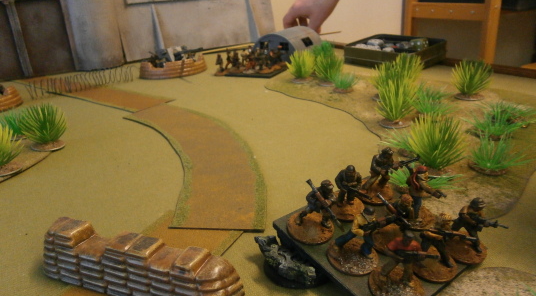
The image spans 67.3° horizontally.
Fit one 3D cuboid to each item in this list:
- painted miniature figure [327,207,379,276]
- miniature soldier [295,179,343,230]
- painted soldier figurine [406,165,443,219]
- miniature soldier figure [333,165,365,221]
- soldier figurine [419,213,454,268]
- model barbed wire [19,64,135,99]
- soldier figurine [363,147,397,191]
[{"bbox_3d":[0.043,0.041,0.194,0.026,0.030,0.025,-2,30,-4],"label":"painted miniature figure"},{"bbox_3d":[0.026,0.029,0.209,0.024,0.028,0.016,13,32,22],"label":"miniature soldier"},{"bbox_3d":[0.083,0.023,0.214,0.021,0.033,0.015,15,33,24],"label":"painted soldier figurine"},{"bbox_3d":[0.046,0.022,0.228,0.022,0.028,0.022,-6,30,-10],"label":"miniature soldier figure"},{"bbox_3d":[0.079,0.043,0.190,0.023,0.028,0.016,13,32,22],"label":"soldier figurine"},{"bbox_3d":[-0.327,-0.115,0.713,0.179,0.025,0.024,-17,24,-30],"label":"model barbed wire"},{"bbox_3d":[0.066,0.013,0.241,0.018,0.026,0.016,21,36,32],"label":"soldier figurine"}]

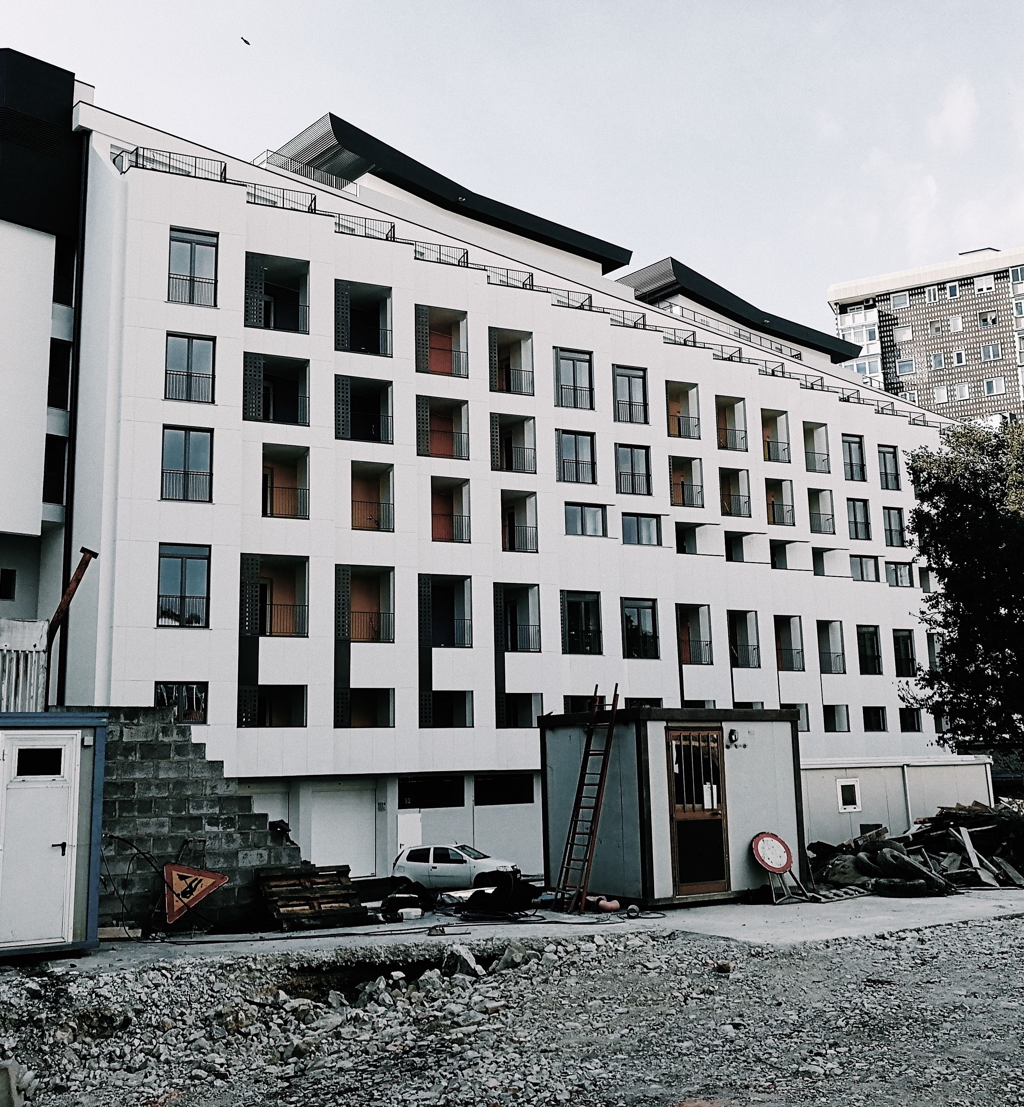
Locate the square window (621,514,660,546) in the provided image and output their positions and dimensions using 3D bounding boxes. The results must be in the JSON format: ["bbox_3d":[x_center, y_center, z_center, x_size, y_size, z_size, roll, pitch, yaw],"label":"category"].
[{"bbox_3d":[5.281,-0.959,47.457,1.730,1.300,0.180,3,-12,-22],"label":"square window"}]

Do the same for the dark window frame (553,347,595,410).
[{"bbox_3d":[2.444,-7.000,46.256,1.756,2.516,0.180,3,-12,-22],"label":"dark window frame"}]

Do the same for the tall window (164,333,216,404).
[{"bbox_3d":[-9.804,-5.647,35.156,1.456,2.148,0.150,3,-11,-22],"label":"tall window"}]

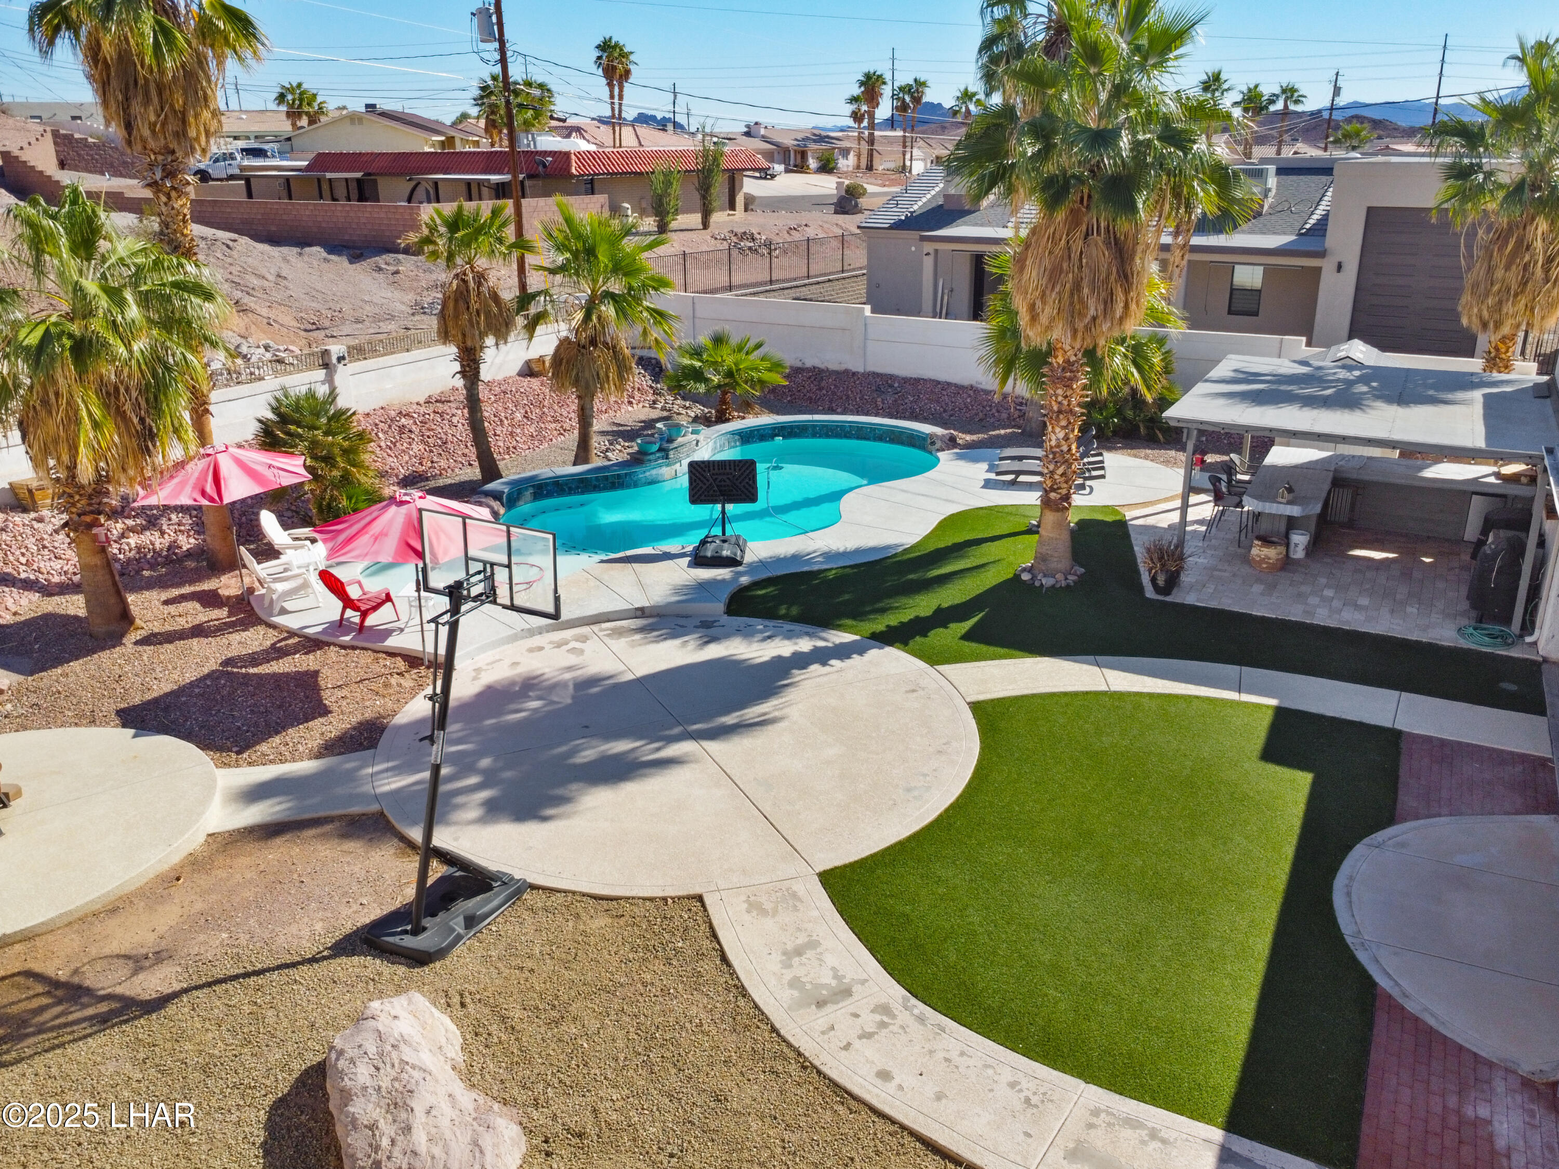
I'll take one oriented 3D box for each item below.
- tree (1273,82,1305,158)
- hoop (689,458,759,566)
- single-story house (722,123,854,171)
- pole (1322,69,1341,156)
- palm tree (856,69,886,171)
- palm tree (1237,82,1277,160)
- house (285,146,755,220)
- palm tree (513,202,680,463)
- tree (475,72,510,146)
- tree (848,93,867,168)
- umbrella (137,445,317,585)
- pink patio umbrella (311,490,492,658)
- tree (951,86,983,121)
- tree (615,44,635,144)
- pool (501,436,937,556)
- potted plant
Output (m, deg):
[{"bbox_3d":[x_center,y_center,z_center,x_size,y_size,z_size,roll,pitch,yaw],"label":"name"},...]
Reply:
[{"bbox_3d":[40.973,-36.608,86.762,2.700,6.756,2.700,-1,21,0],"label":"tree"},{"bbox_3d":[-0.900,-1.234,17.402,1.100,1.460,1.580,-1,19,0],"label":"hoop"},{"bbox_3d":[0.729,-50.840,126.208,14.000,4.689,11.000,-3,22,-7],"label":"single-story house"},{"bbox_3d":[57.705,-48.216,114.052,0.900,10.770,0.700,-1,22,0],"label":"pole"},{"bbox_3d":[9.798,-49.443,115.202,3.300,10.000,3.300,-1,19,0],"label":"palm tree"},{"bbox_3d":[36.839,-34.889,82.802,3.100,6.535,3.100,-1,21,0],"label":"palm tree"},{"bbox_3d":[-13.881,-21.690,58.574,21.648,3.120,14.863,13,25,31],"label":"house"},{"bbox_3d":[-3.477,-4.525,19.882,3.100,4.740,3.000,-1,22,0],"label":"palm tree"},{"bbox_3d":[-21.611,-34.795,83.069,3.000,8.500,3.000,-1,19,0],"label":"tree"},{"bbox_3d":[8.678,-48.807,116.634,2.300,7.457,2.300,-1,21,0],"label":"tree"},{"bbox_3d":[-7.834,-0.854,15.458,2.454,2.355,2.454,-1,21,0],"label":"umbrella"},{"bbox_3d":[-4.534,-0.060,13.694,2.600,2.340,2.600,-1,22,0],"label":"pink patio umbrella"},{"bbox_3d":[18.123,-44.104,106.742,2.800,9.140,2.800,-1,22,0],"label":"tree"},{"bbox_3d":[-14.955,-45.506,104.790,2.400,12.400,2.400,-1,19,0],"label":"tree"},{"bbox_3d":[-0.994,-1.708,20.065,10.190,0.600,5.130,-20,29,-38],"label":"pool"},{"bbox_3d":[5.267,-0.257,14.929,0.640,0.780,0.640,-1,19,0],"label":"potted plant"}]

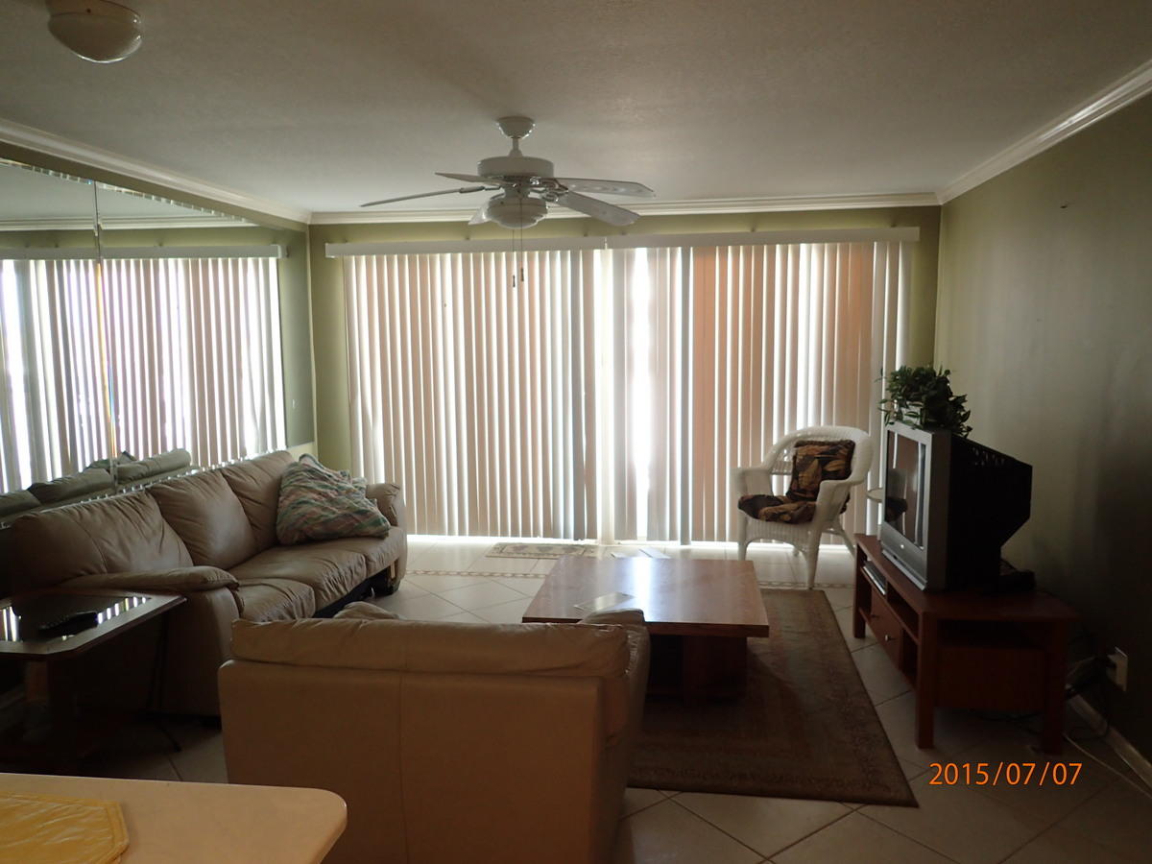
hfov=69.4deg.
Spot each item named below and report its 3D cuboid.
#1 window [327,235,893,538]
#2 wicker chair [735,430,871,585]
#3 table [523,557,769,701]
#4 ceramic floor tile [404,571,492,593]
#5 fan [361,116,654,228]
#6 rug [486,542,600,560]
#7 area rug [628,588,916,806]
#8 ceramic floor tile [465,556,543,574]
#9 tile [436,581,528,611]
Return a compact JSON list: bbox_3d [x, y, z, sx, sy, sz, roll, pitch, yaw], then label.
[{"bbox_3d":[0.252,-0.238,5.818,3.870,2.020,0.090,1,7,9],"label":"window"},{"bbox_3d":[1.444,0.433,5.244,0.700,0.905,0.660,-7,9,-42],"label":"wicker chair"},{"bbox_3d":[0.333,0.897,3.718,0.950,0.420,0.920,0,7,9],"label":"table"},{"bbox_3d":[-0.826,0.947,5.257,0.410,0.010,0.410,-6,8,-36],"label":"ceramic floor tile"},{"bbox_3d":[-0.252,-1.069,3.471,1.290,0.430,1.290,0,7,9],"label":"fan"},{"bbox_3d":[-0.215,0.831,5.831,0.760,0.010,0.420,1,7,9],"label":"rug"},{"bbox_3d":[0.519,1.073,3.960,1.580,0.015,2.310,0,7,9],"label":"area rug"},{"bbox_3d":[-0.471,0.879,5.523,0.410,0.010,0.410,1,7,9],"label":"ceramic floor tile"},{"bbox_3d":[-0.567,0.979,4.962,0.410,0.010,0.410,-6,8,-36],"label":"tile"}]

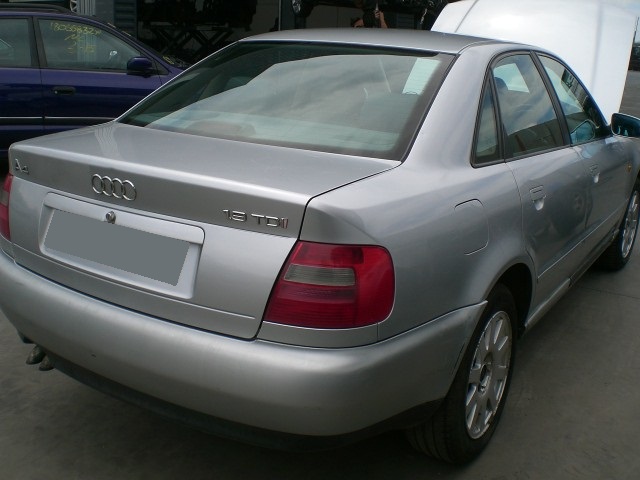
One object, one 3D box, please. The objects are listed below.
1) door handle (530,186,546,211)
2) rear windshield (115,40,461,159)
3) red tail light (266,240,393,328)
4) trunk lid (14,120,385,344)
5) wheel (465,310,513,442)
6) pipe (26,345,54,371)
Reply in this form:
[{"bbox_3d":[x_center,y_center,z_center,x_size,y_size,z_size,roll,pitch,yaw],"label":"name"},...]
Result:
[{"bbox_3d":[0.783,-0.148,2.516,0.050,0.090,0.195,12,19,31],"label":"door handle"},{"bbox_3d":[-0.111,-0.562,2.554,1.220,0.100,0.760,12,45,31],"label":"rear windshield"},{"bbox_3d":[0.029,0.104,1.721,0.305,0.235,0.180,12,19,31],"label":"red tail light"},{"bbox_3d":[-0.438,-0.090,2.188,1.220,0.420,0.610,12,19,31],"label":"trunk lid"},{"bbox_3d":[0.539,0.462,2.521,0.165,0.447,0.447,12,19,31],"label":"wheel"},{"bbox_3d":[-0.958,0.402,2.479,0.155,0.100,0.160,12,19,31],"label":"pipe"}]

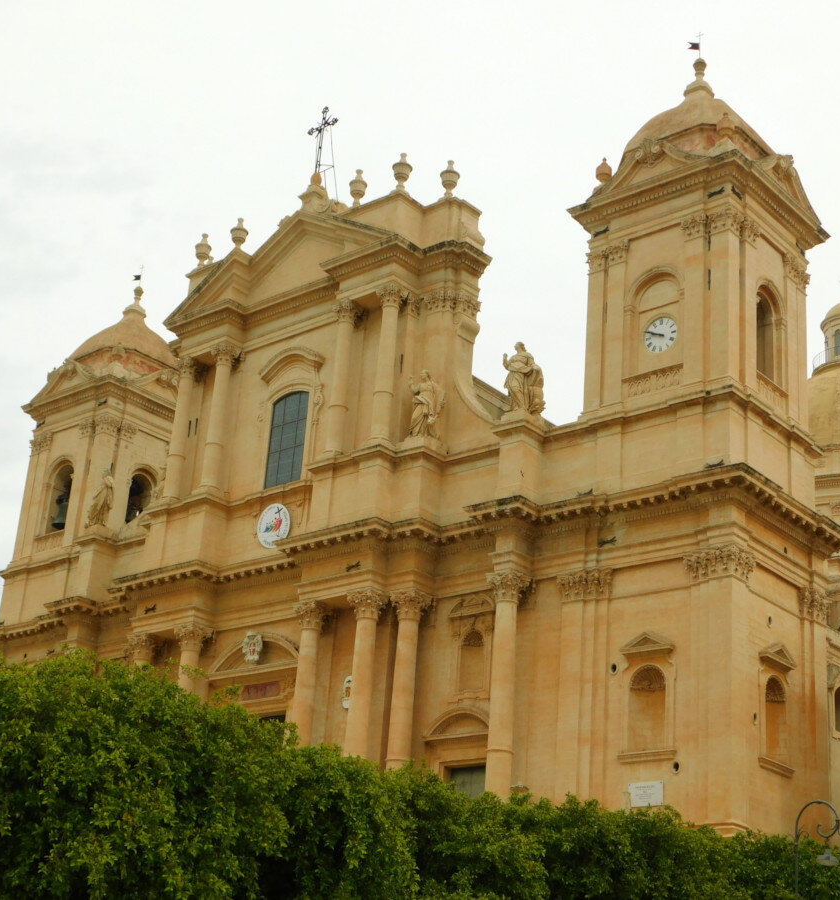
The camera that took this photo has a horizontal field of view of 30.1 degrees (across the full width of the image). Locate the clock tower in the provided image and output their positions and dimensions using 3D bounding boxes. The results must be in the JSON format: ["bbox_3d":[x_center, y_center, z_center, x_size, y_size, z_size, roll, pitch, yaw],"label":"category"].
[{"bbox_3d":[9.560,-6.011,53.762,6.584,18.056,6.295,-14,-29,38],"label":"clock tower"}]

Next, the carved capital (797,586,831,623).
[{"bbox_3d":[12.909,5.105,51.396,0.450,1.100,2.000,-15,-29,38],"label":"carved capital"}]

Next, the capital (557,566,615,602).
[{"bbox_3d":[5.168,4.247,48.953,2.079,1.039,0.539,-14,-29,38],"label":"capital"}]

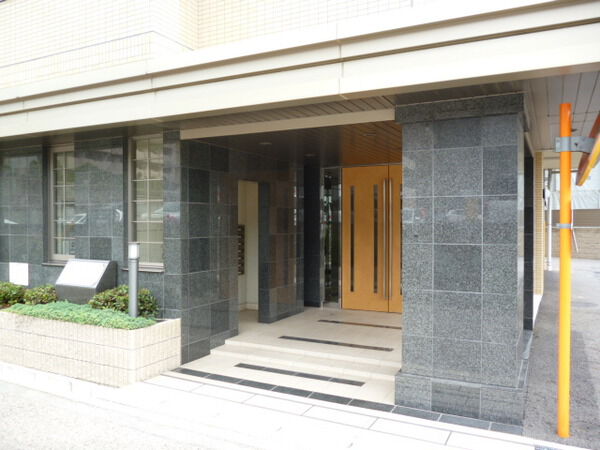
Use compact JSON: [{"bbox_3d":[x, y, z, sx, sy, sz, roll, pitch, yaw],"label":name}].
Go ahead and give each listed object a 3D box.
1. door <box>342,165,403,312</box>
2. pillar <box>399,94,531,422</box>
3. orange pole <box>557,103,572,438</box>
[{"bbox_3d":[1.437,0.236,7.836,1.620,2.390,0.130,0,1,27],"label":"door"},{"bbox_3d":[1.507,0.273,4.415,1.020,2.620,0.920,0,1,27],"label":"pillar"},{"bbox_3d":[1.990,0.347,3.616,0.078,2.490,0.078,0,1,27],"label":"orange pole"}]

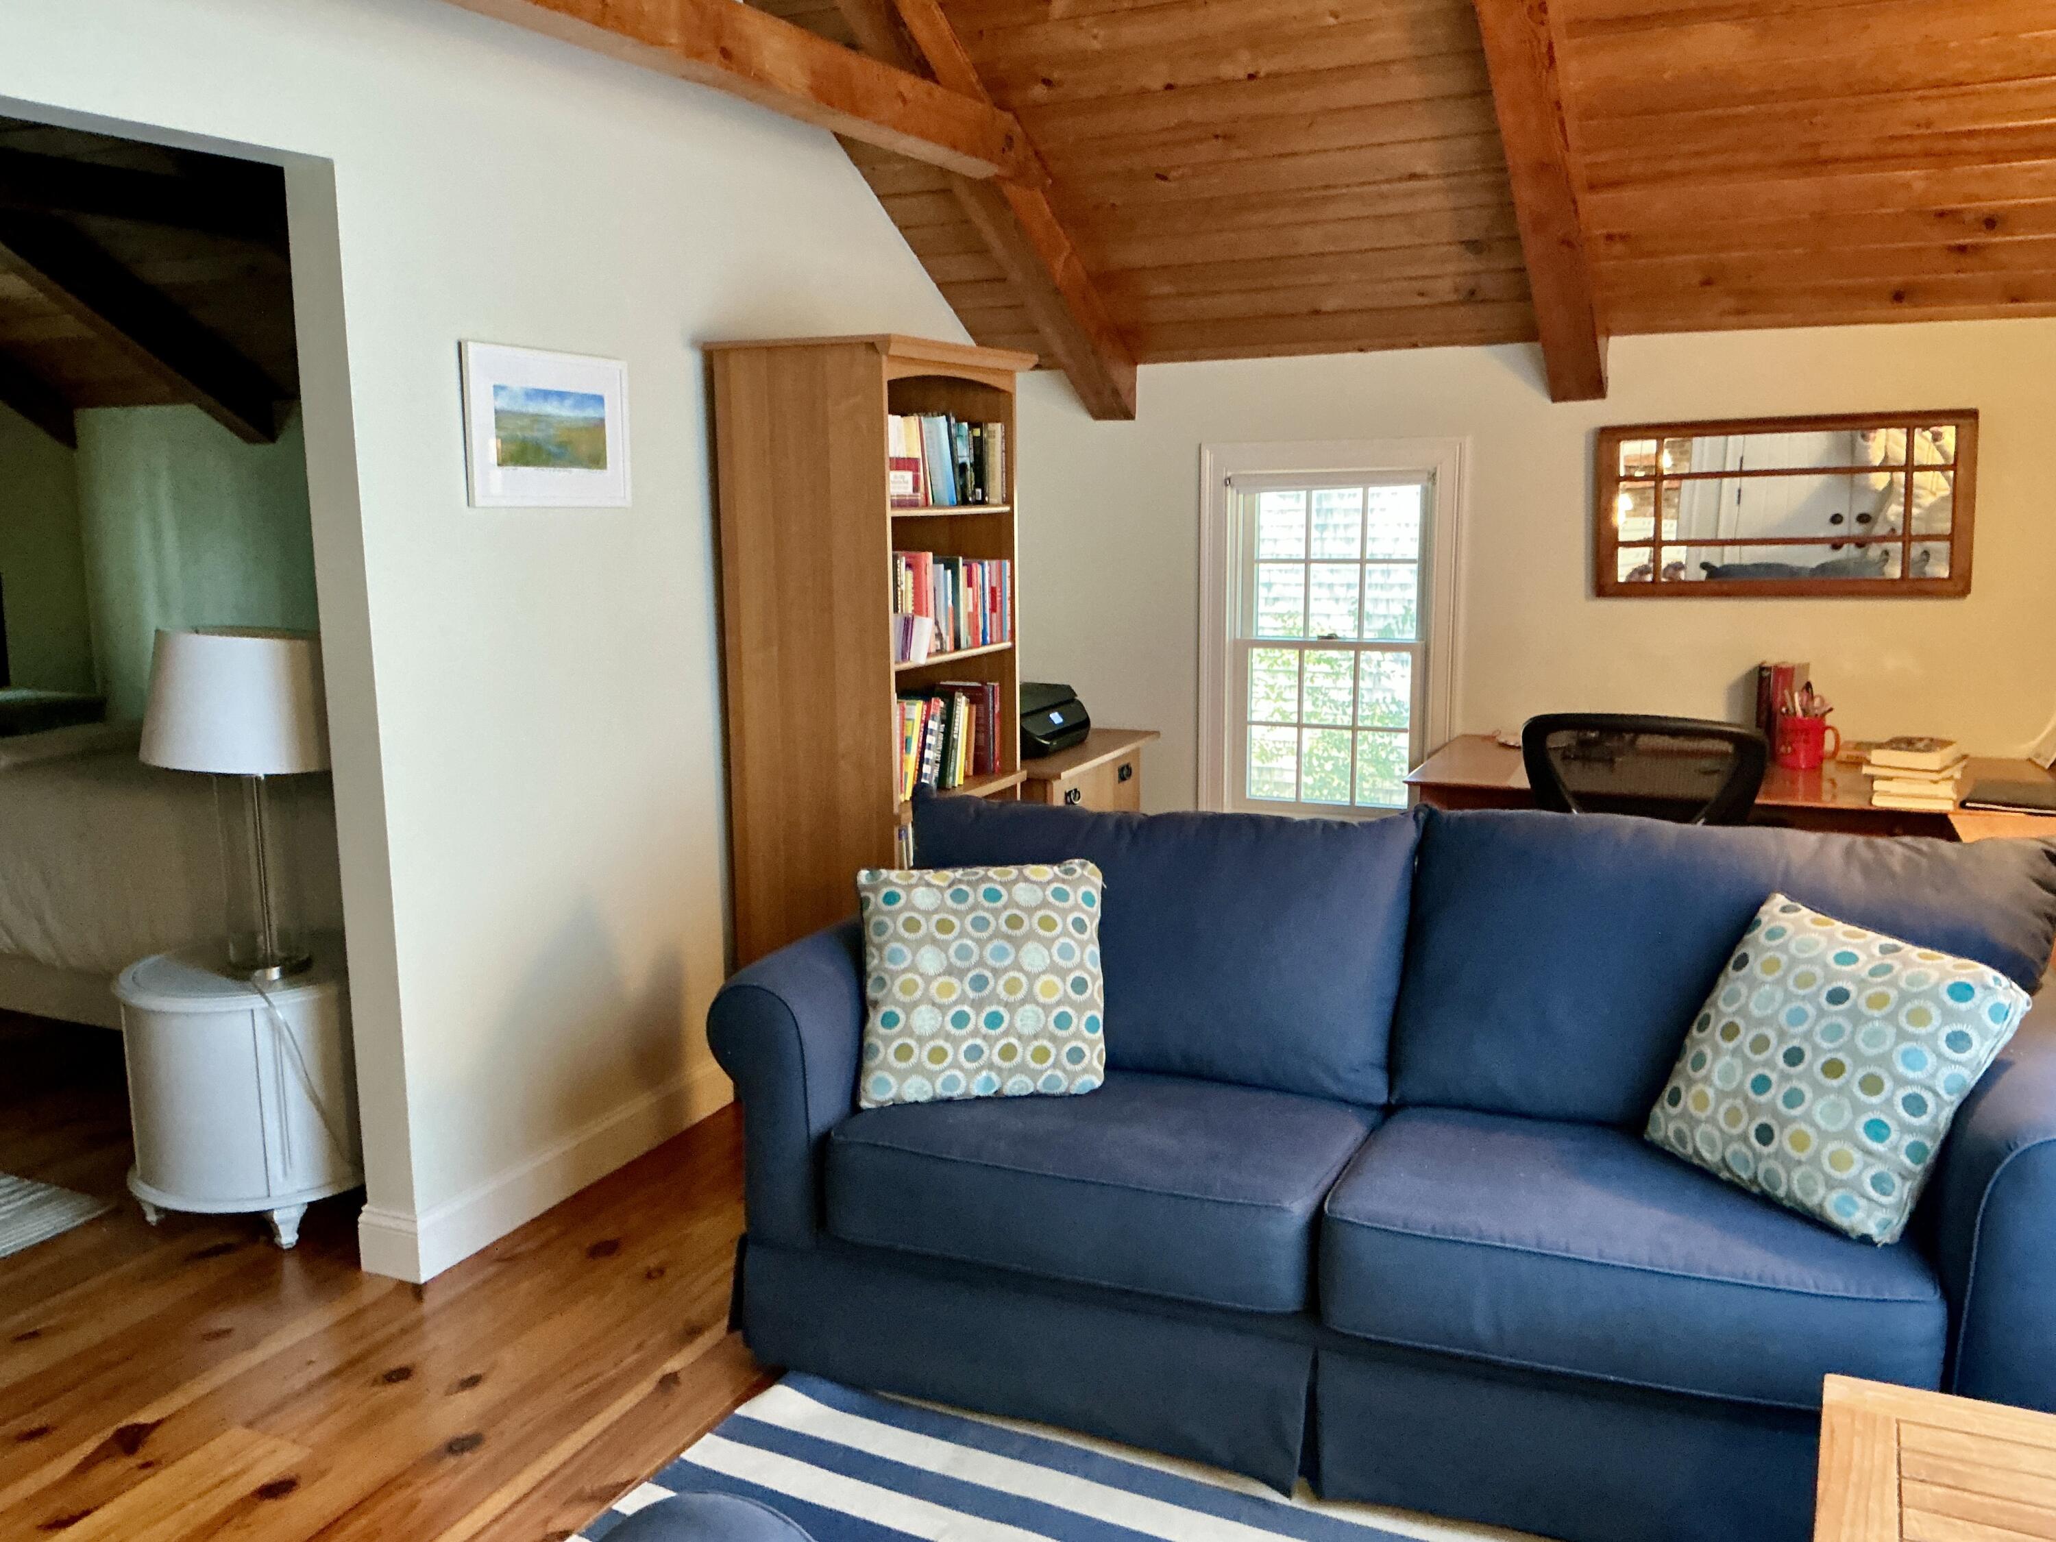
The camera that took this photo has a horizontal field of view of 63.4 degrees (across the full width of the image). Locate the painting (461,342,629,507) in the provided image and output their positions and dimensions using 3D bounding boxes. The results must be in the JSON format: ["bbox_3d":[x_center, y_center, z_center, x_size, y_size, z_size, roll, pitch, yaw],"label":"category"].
[{"bbox_3d":[-0.954,-0.684,3.341,0.024,0.308,0.474,3,10,24],"label":"painting"}]

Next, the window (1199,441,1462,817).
[{"bbox_3d":[0.894,-0.383,4.938,0.780,1.171,0.106,3,10,24],"label":"window"}]

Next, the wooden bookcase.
[{"bbox_3d":[-0.349,-0.130,4.178,0.486,1.800,0.770,3,10,24],"label":"wooden bookcase"}]

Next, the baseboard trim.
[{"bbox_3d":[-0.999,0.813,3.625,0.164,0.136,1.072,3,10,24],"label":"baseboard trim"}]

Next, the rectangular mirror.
[{"bbox_3d":[1.964,-0.687,4.356,0.905,0.470,0.032,3,10,24],"label":"rectangular mirror"}]

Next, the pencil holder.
[{"bbox_3d":[1.966,-0.074,4.193,0.131,0.118,0.101,3,10,24],"label":"pencil holder"}]

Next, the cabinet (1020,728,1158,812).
[{"bbox_3d":[0.003,0.293,4.904,0.559,0.720,0.836,3,10,24],"label":"cabinet"}]

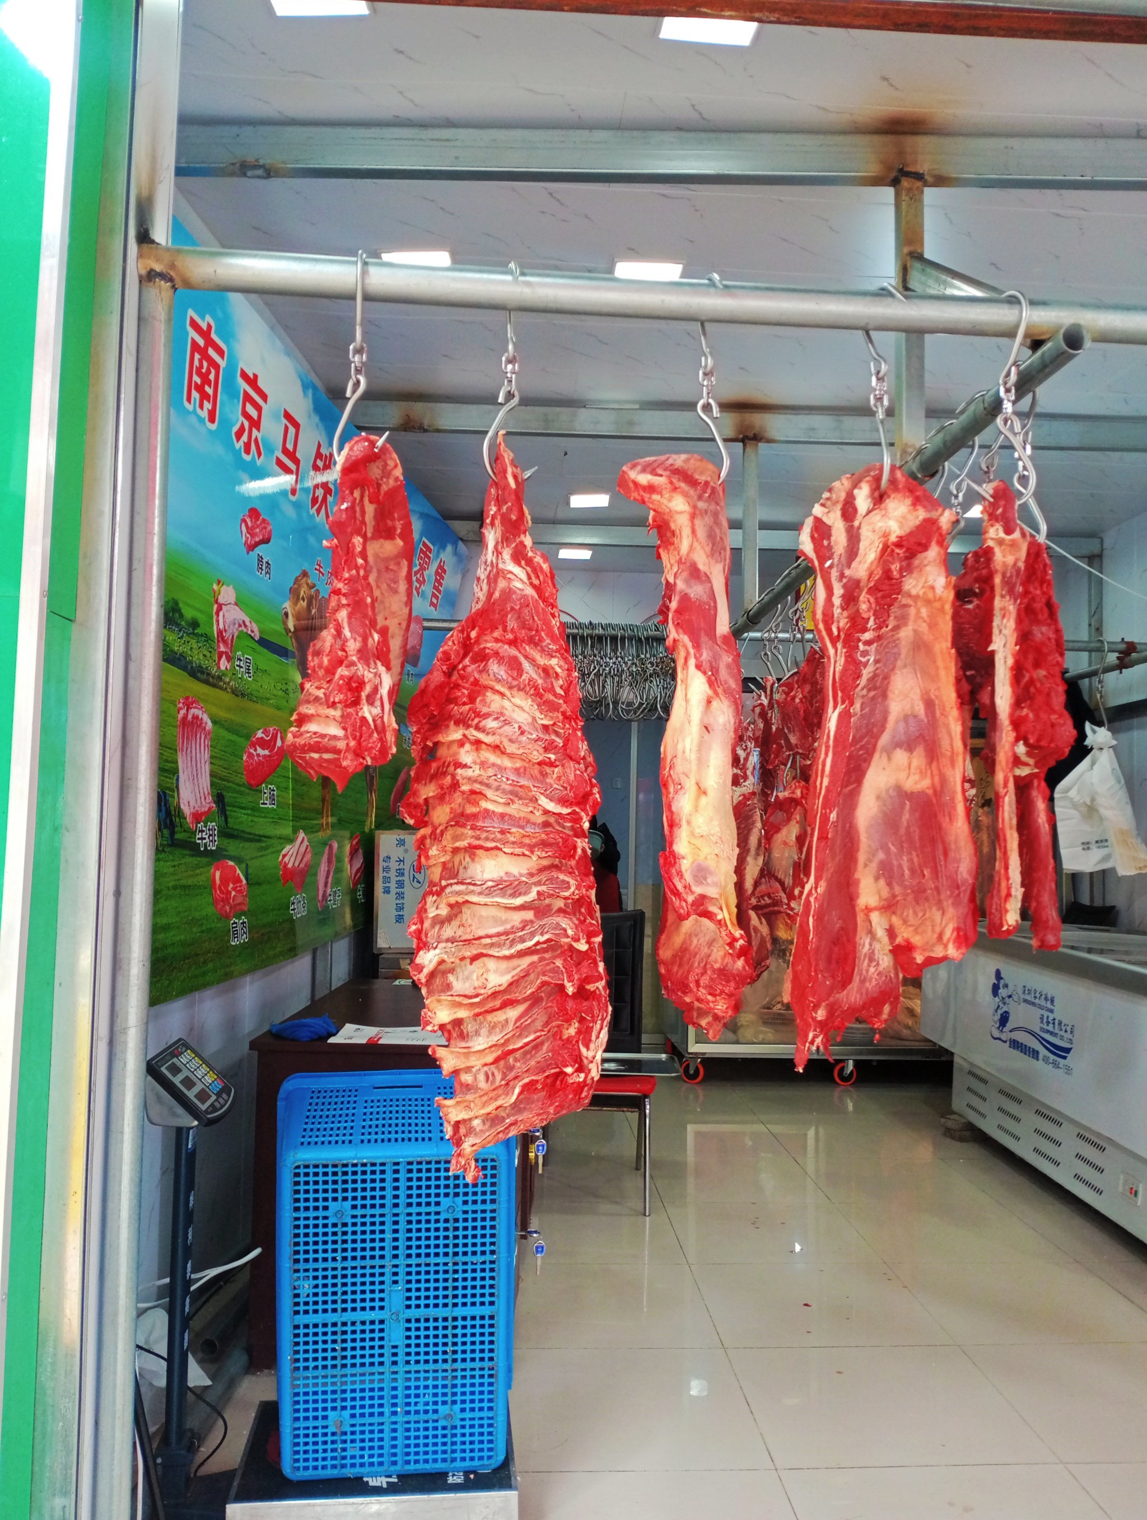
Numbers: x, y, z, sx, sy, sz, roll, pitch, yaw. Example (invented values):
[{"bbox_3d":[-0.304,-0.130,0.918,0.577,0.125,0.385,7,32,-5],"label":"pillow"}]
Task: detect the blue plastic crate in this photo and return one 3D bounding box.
[{"bbox_3d":[-0.331,0.963,2.325,0.470,0.670,0.310,1,4,-7],"label":"blue plastic crate"}]

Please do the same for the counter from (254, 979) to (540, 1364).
[{"bbox_3d":[-0.452,1.097,3.560,0.640,0.770,1.280,1,-4,2],"label":"counter"}]

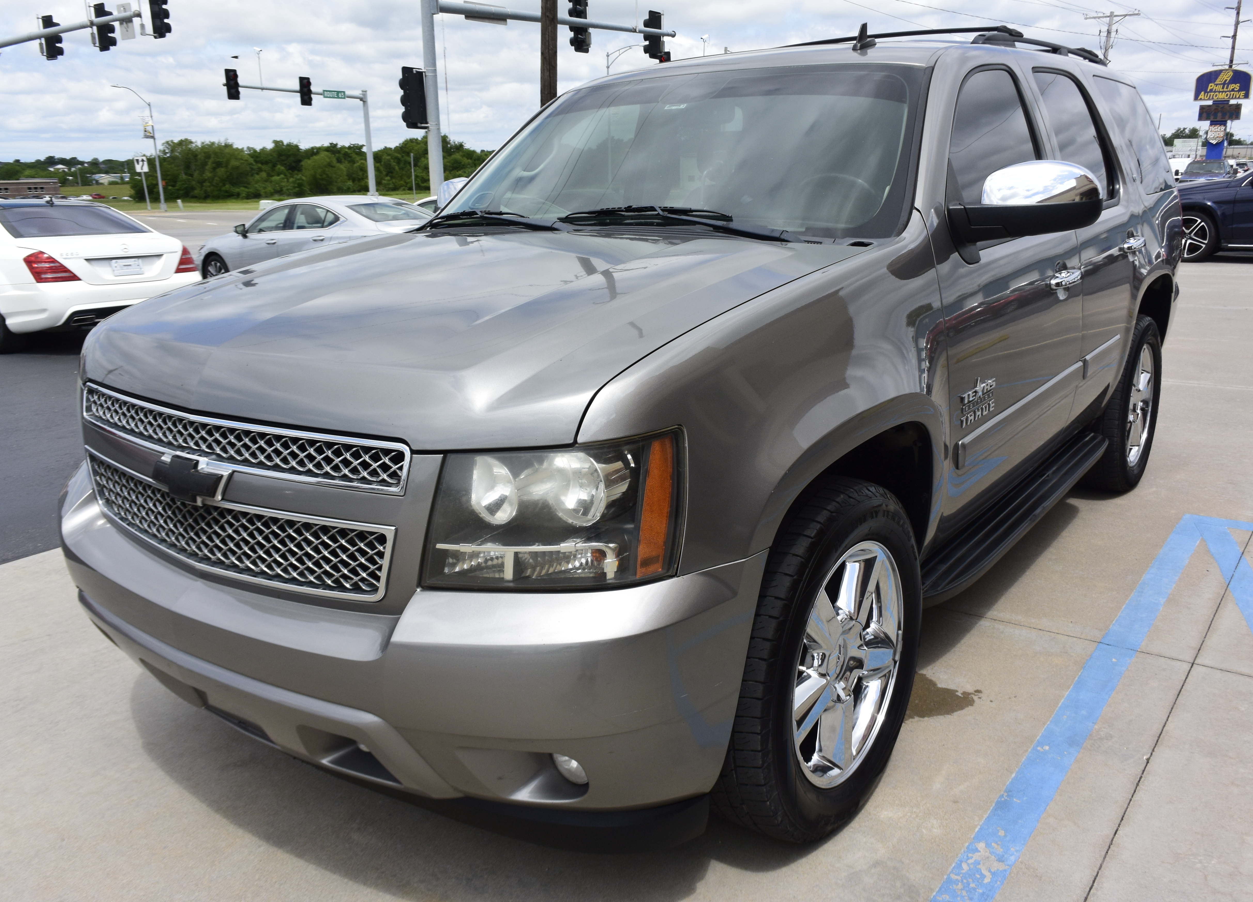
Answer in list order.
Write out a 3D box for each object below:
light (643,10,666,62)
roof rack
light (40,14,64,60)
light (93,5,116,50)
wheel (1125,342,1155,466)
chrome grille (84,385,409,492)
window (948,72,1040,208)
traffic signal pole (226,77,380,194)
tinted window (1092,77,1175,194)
[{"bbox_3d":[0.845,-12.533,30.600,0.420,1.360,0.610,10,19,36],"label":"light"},{"bbox_3d":[1.168,-1.646,4.295,1.260,0.130,1.950,10,19,35],"label":"roof rack"},{"bbox_3d":[-14.877,-10.709,26.300,0.360,1.070,0.420,11,20,36],"label":"light"},{"bbox_3d":[-12.622,-10.268,24.600,0.360,1.070,0.420,11,20,36],"label":"light"},{"bbox_3d":[2.203,-0.211,4.533,0.190,0.550,0.550,9,19,36],"label":"wheel"},{"bbox_3d":[-0.827,-0.033,1.992,1.140,0.120,0.100,9,19,36],"label":"chrome grille"},{"bbox_3d":[0.977,-0.823,2.762,0.050,0.510,0.870,-15,3,40],"label":"window"},{"bbox_3d":[-15.902,-15.408,50.191,0.600,6.000,8.400,10,19,36],"label":"traffic signal pole"},{"bbox_3d":[2.216,-1.336,4.339,0.060,0.470,1.180,-15,3,40],"label":"tinted window"}]

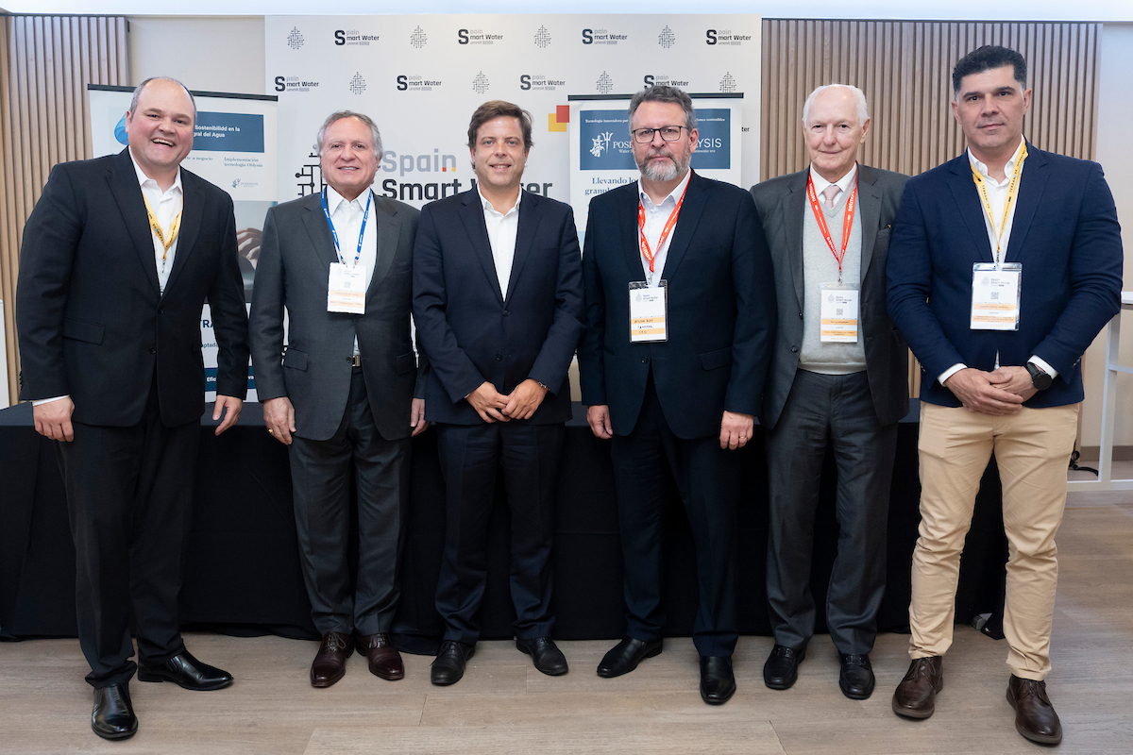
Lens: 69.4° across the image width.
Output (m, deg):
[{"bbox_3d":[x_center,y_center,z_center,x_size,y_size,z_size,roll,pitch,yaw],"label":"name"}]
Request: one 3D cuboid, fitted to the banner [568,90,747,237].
[{"bbox_3d":[0.424,-0.276,3.959,0.825,2.131,0.150,0,5,3],"label":"banner"}]

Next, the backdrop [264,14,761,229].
[{"bbox_3d":[-0.319,-0.774,5.082,3.000,2.861,0.100,0,5,0],"label":"backdrop"}]

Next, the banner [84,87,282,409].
[{"bbox_3d":[-1.771,-0.274,3.905,0.807,2.135,0.120,-2,5,-20],"label":"banner"}]

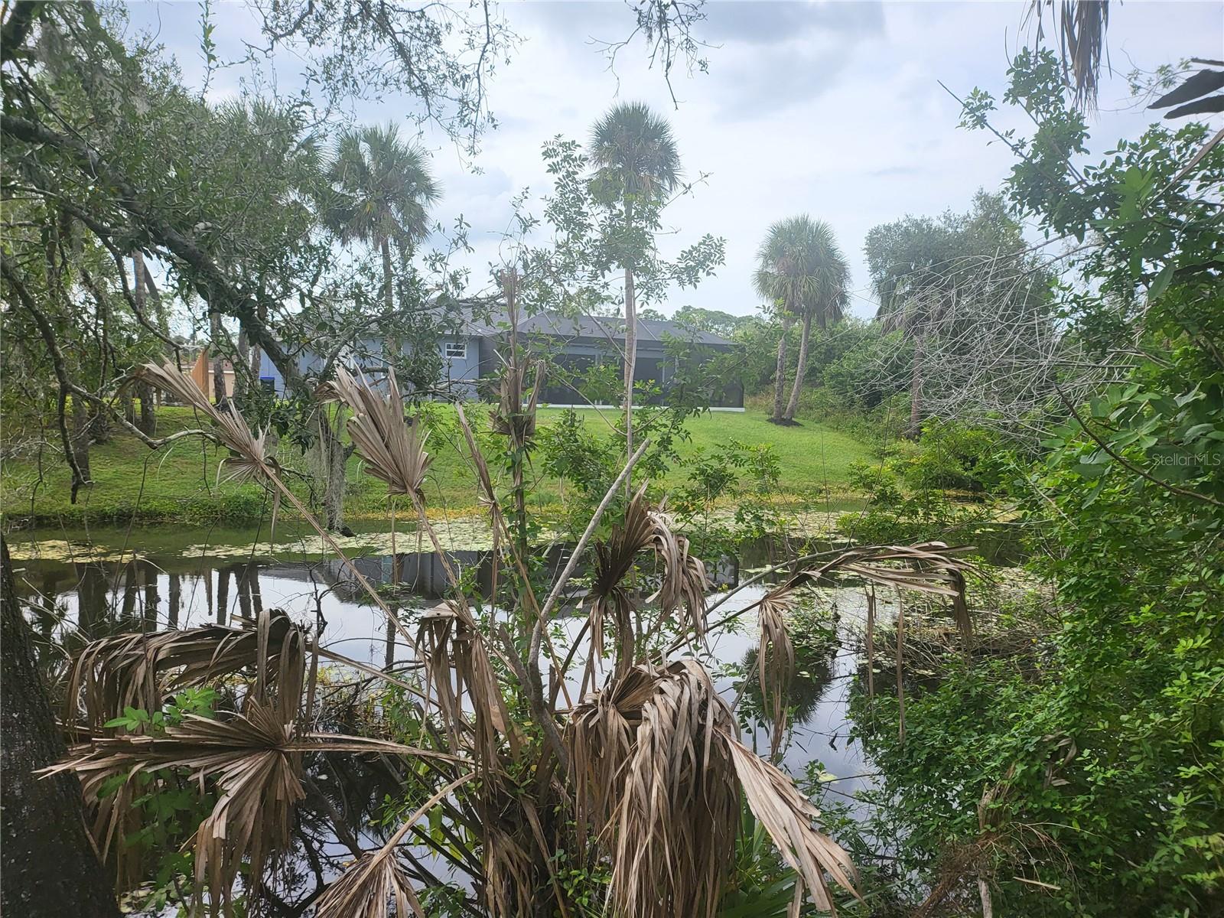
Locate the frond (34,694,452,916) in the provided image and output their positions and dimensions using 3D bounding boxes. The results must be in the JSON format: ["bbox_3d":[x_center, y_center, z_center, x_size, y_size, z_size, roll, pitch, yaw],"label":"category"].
[{"bbox_3d":[-1.083,1.030,2.500,1.100,0.600,0.520,1,3,0],"label":"frond"}]

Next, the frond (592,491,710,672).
[{"bbox_3d":[0.121,0.393,2.800,0.400,0.610,0.400,1,3,0],"label":"frond"}]

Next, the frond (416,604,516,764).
[{"bbox_3d":[-0.472,0.730,2.750,0.340,0.530,0.300,1,3,0],"label":"frond"}]

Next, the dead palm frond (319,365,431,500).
[{"bbox_3d":[-0.868,-0.096,3.100,0.410,0.510,0.340,1,3,0],"label":"dead palm frond"}]

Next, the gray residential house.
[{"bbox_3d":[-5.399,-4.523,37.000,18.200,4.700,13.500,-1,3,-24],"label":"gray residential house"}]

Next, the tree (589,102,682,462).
[{"bbox_3d":[0.781,-6.565,29.500,3.200,11.700,3.200,1,3,0],"label":"tree"}]

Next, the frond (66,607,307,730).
[{"bbox_3d":[-1.330,0.658,2.650,0.720,0.400,0.420,1,3,0],"label":"frond"}]

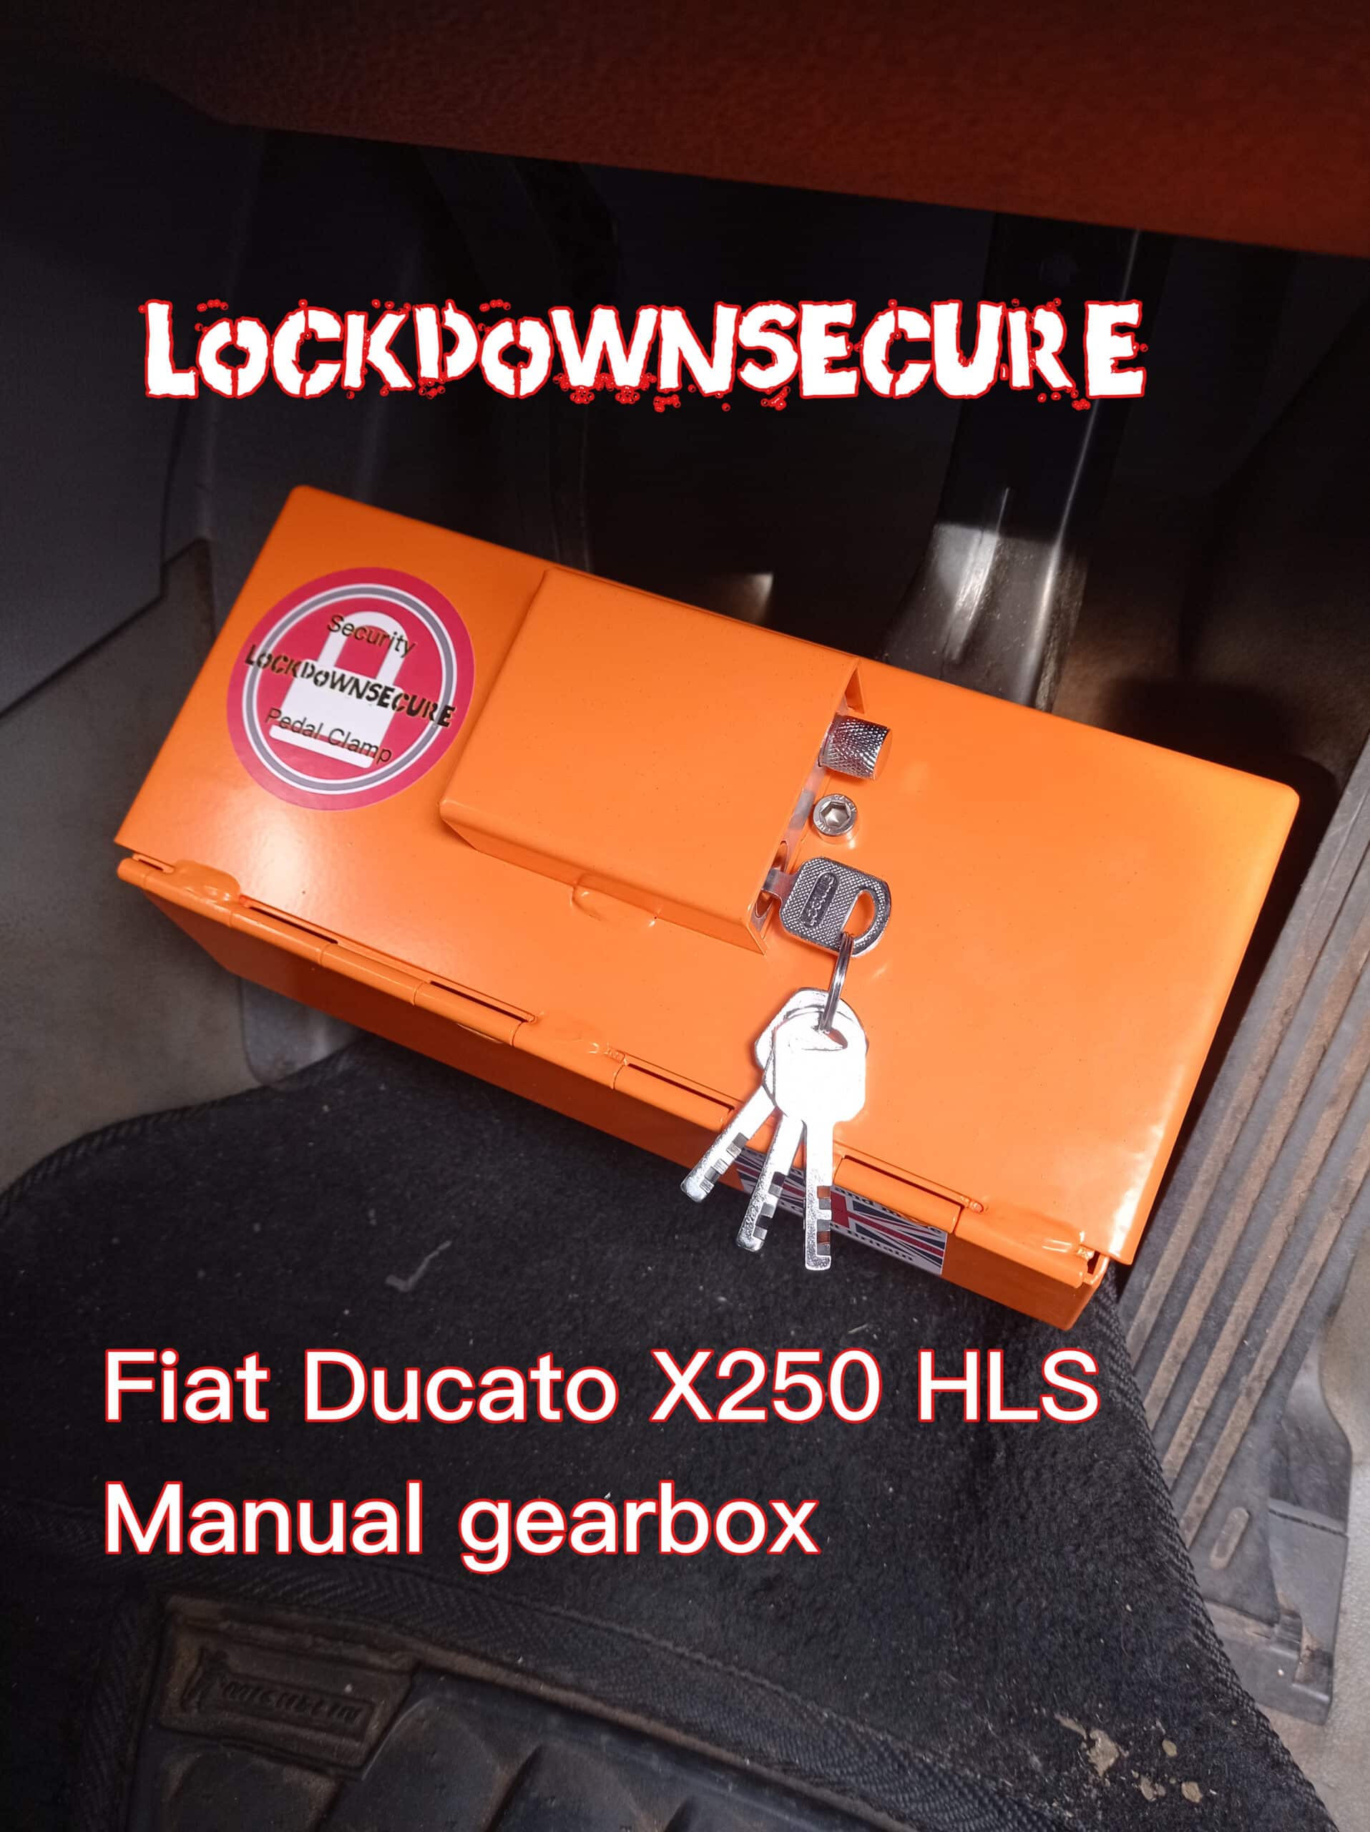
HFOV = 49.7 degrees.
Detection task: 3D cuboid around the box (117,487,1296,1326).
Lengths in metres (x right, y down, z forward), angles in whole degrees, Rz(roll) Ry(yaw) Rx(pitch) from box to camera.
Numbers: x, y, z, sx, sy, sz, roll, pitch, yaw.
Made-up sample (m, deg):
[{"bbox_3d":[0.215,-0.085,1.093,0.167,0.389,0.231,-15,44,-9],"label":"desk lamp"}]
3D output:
[{"bbox_3d":[-0.007,-0.014,0.465,0.337,0.112,0.157,21,80,17],"label":"box"}]

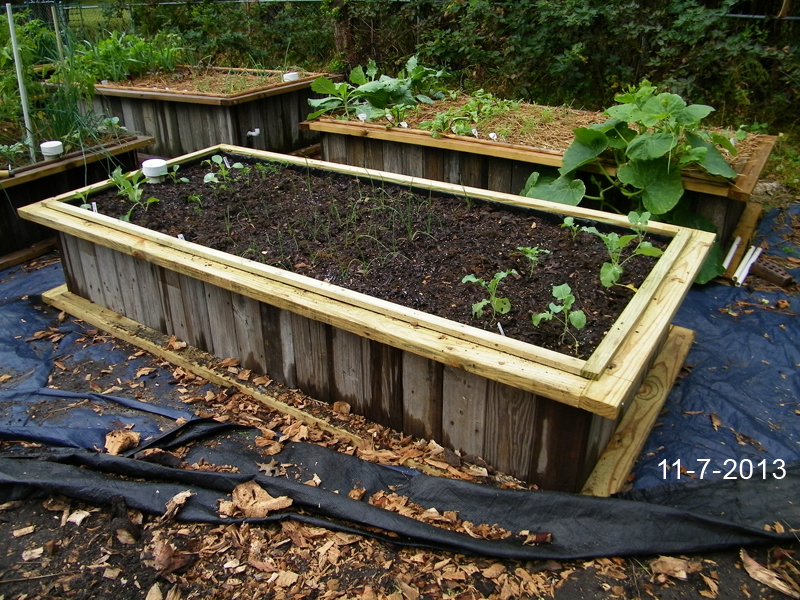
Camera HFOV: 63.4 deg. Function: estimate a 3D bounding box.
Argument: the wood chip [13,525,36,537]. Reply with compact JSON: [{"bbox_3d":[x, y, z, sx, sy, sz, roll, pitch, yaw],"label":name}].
[{"bbox_3d":[-1.065,0.655,1.834,0.050,0.008,0.022,-14,31,-20],"label":"wood chip"}]

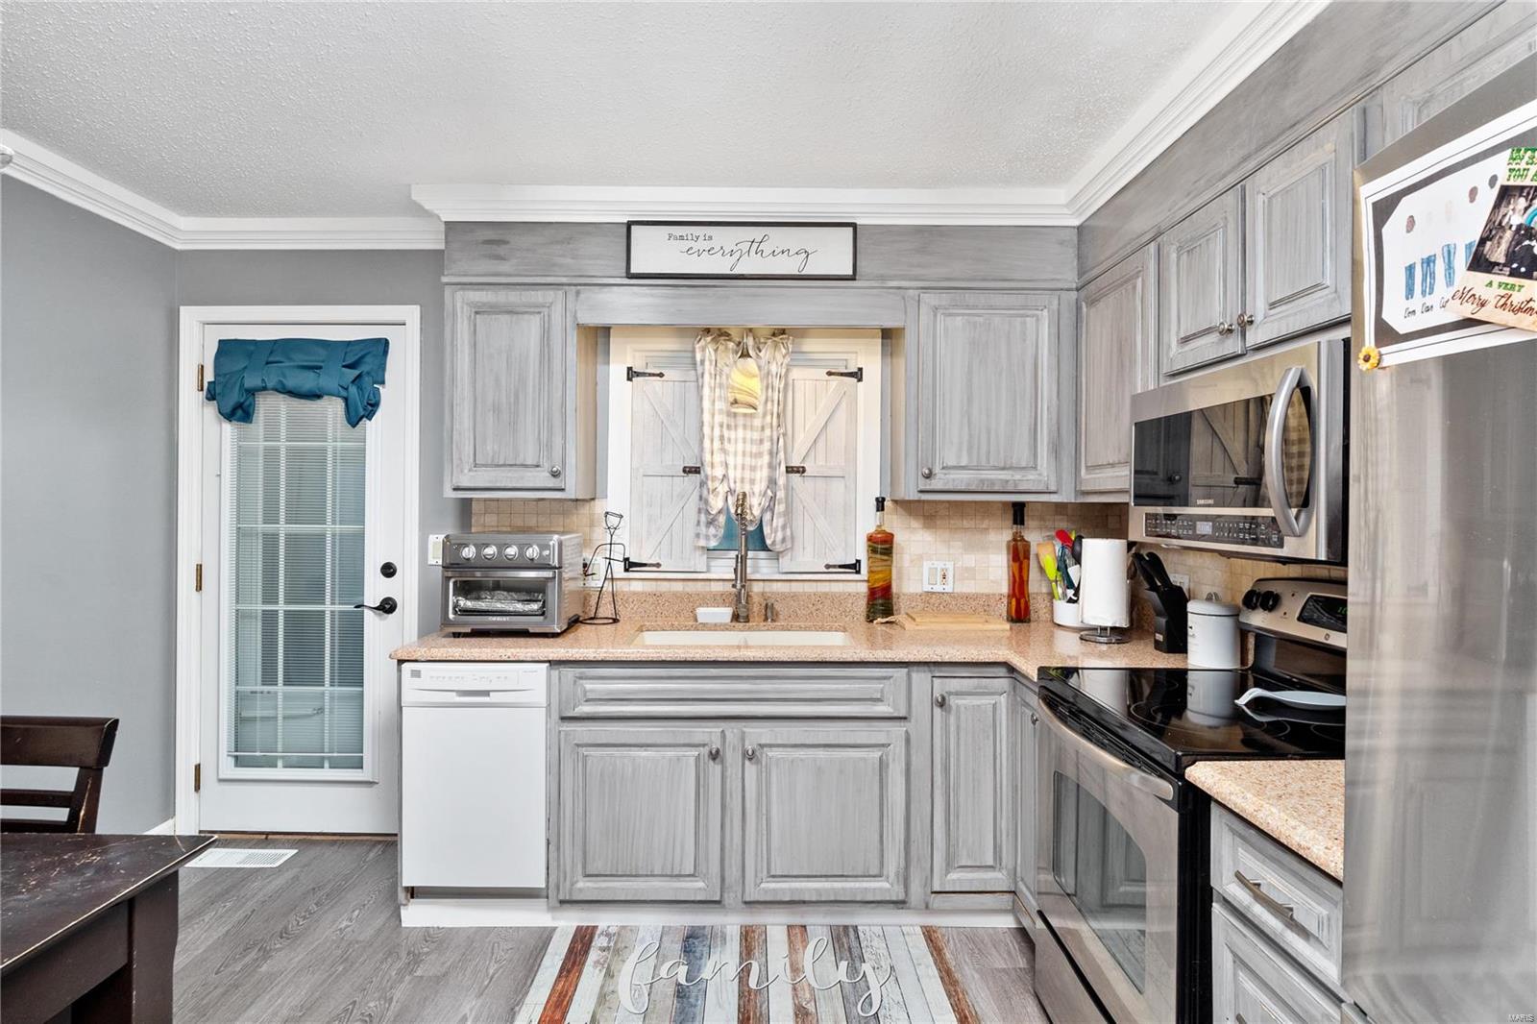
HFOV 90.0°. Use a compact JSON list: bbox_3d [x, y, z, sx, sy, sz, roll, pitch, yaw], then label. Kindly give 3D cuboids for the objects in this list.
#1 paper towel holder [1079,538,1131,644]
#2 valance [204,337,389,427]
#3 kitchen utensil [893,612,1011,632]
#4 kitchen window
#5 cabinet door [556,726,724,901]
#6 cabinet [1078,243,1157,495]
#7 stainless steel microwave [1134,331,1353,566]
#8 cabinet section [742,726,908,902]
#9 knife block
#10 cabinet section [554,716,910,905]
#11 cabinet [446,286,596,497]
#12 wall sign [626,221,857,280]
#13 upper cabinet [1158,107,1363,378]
[{"bbox_3d":[1.156,0.265,2.632,0.175,0.345,0.175,0,0,0],"label":"paper towel holder"},{"bbox_3d":[-1.831,-0.506,2.994,0.707,0.334,0.080,0,1,0],"label":"valance"},{"bbox_3d":[0.691,0.414,2.884,0.381,0.036,0.175,0,0,0],"label":"kitchen utensil"},{"bbox_3d":[-0.087,-0.227,2.988,1.053,0.982,0.080,0,0,0],"label":"kitchen window"},{"bbox_3d":[-0.398,0.941,2.409,0.522,0.549,0.020,0,0,0],"label":"cabinet door"},{"bbox_3d":[1.251,-0.407,2.437,0.331,0.715,0.550,0,1,0],"label":"cabinet"},{"bbox_3d":[1.210,-0.115,1.823,0.417,0.420,0.755,0,1,0],"label":"stainless steel microwave"},{"bbox_3d":[0.179,0.970,2.477,0.534,0.560,0.025,0,1,0],"label":"cabinet section"},{"bbox_3d":[1.278,0.334,2.423,0.165,0.210,0.085,0,0,0],"label":"knife block"},{"bbox_3d":[-0.116,0.942,2.695,1.125,0.600,0.540,0,0,0],"label":"cabinet section"},{"bbox_3d":[-0.895,-0.418,2.817,0.463,0.730,0.326,0,0,0],"label":"cabinet"},{"bbox_3d":[-0.090,-0.900,2.664,0.790,0.193,0.025,0,0,0],"label":"wall sign"},{"bbox_3d":[1.256,-0.562,1.793,0.331,0.410,0.725,0,1,0],"label":"upper cabinet"}]

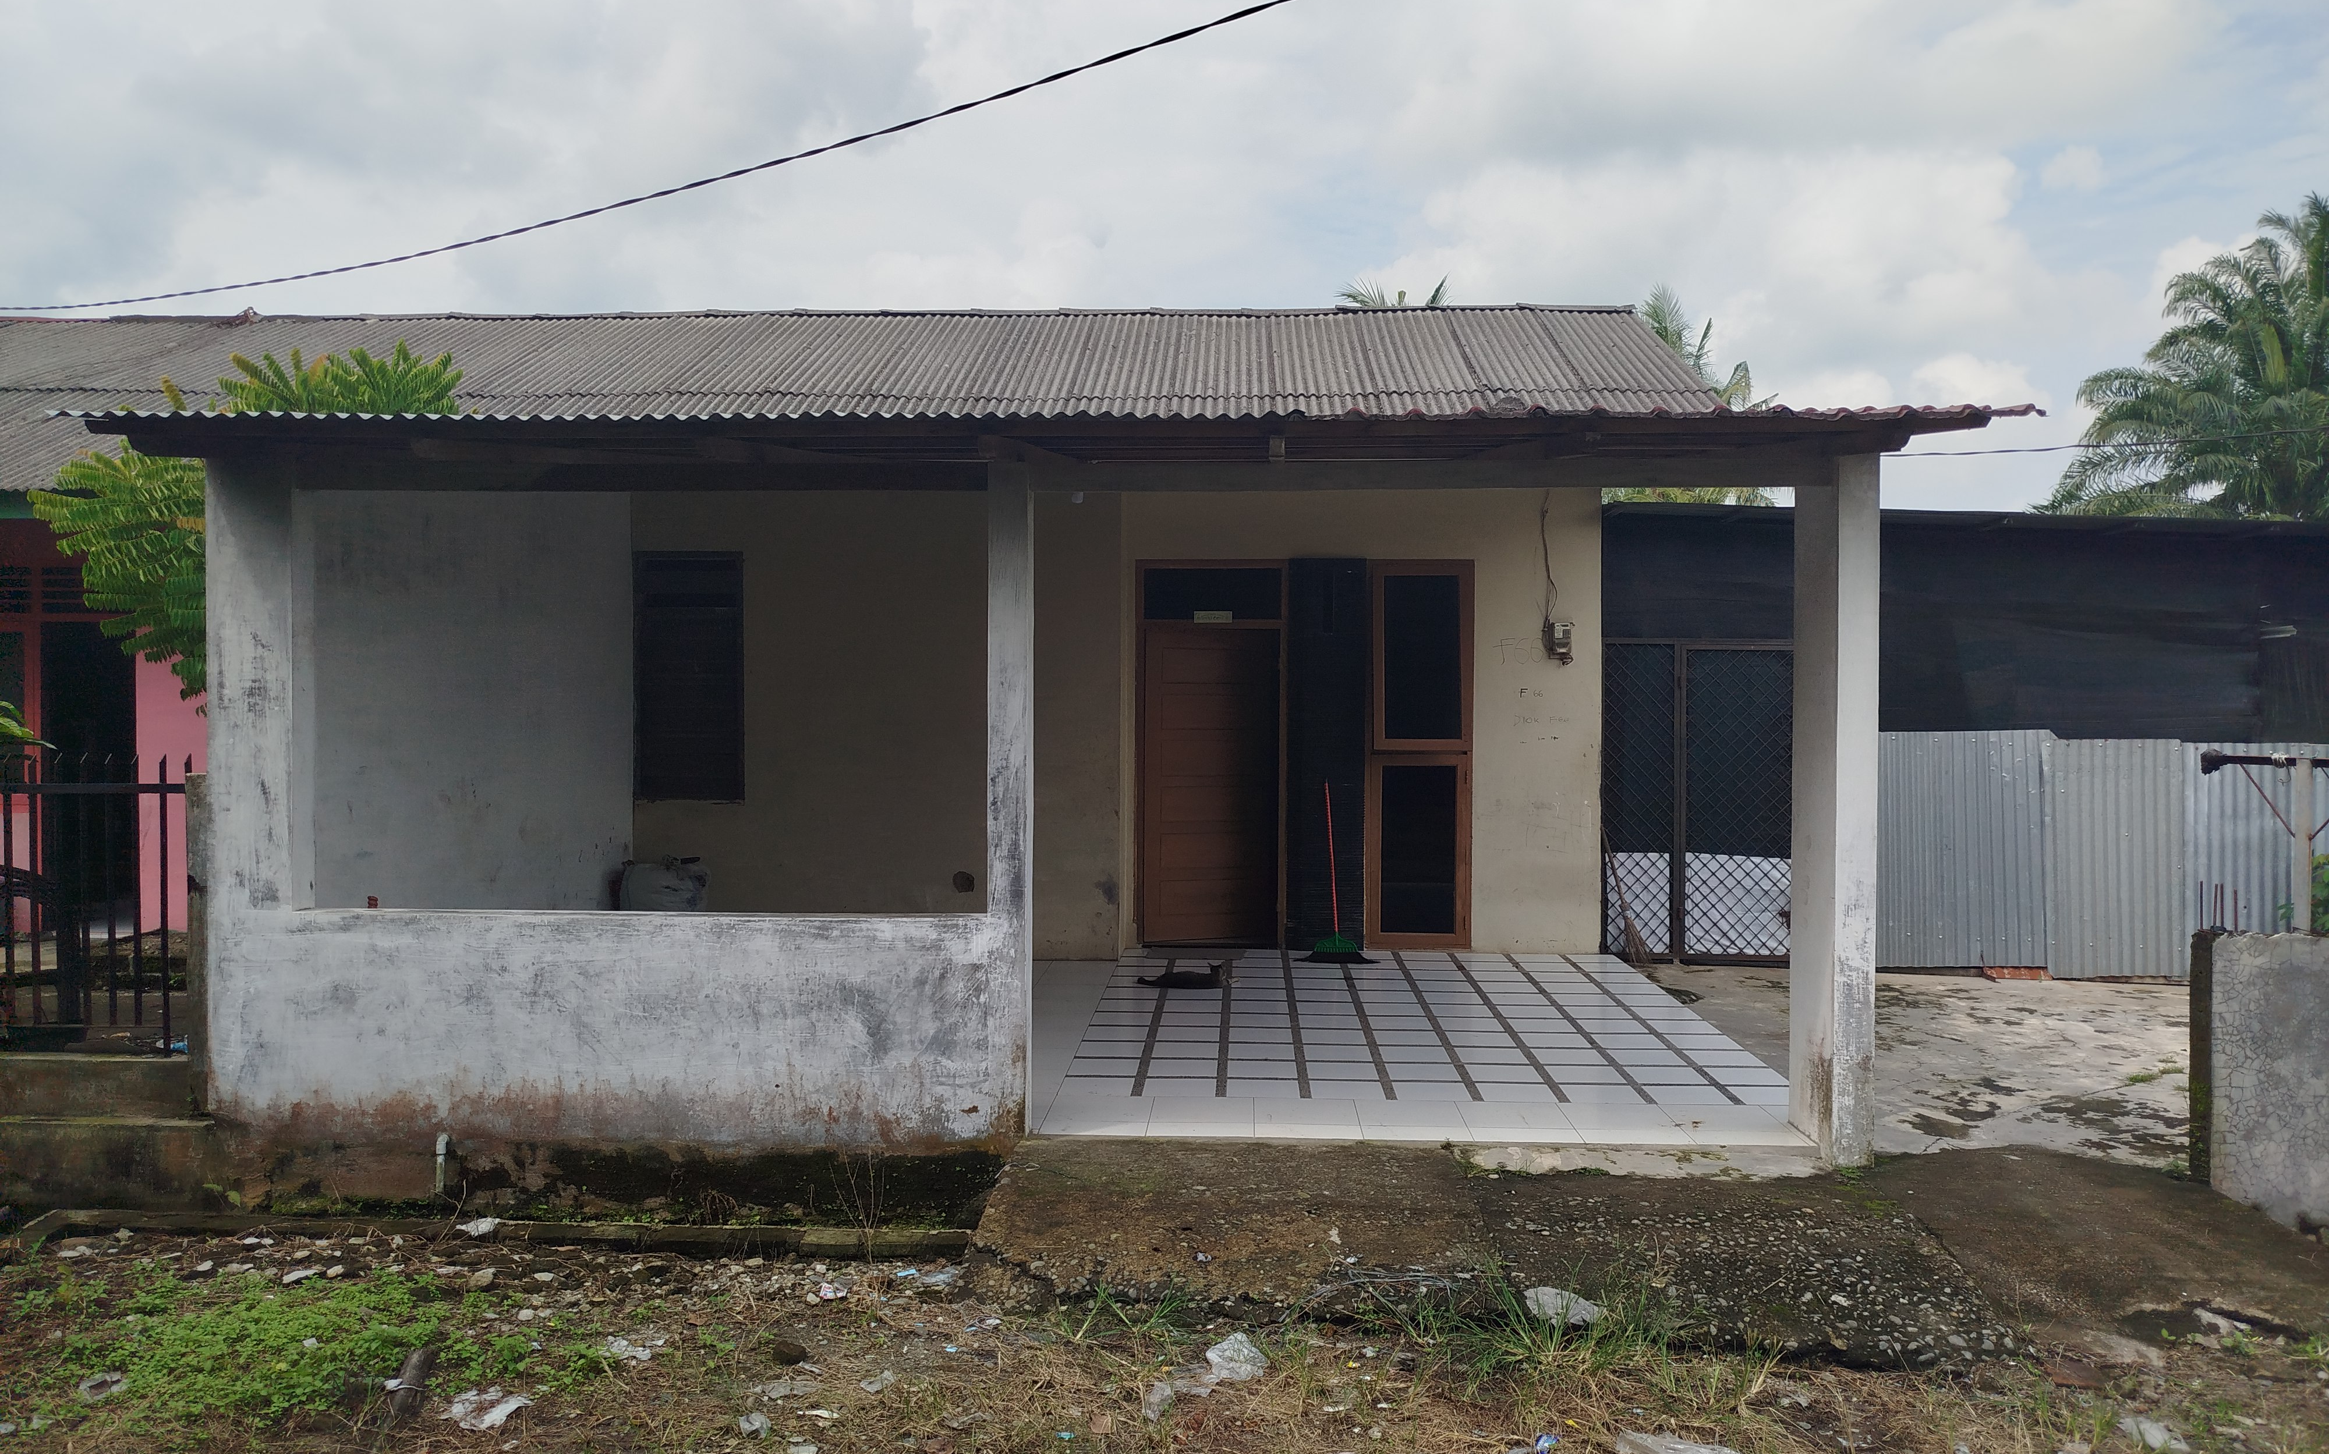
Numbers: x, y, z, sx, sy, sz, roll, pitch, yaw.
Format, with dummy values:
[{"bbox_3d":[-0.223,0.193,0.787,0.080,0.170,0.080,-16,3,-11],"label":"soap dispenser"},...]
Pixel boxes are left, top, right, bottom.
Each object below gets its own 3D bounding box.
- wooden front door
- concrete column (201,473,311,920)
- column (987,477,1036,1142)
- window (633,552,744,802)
[{"bbox_3d":[0.311,0.377,10.308,0.870,2.030,0.060,0,1,3],"label":"wooden front door"},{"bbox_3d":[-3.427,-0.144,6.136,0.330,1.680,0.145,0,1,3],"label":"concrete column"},{"bbox_3d":[-0.570,0.267,5.997,0.148,2.450,0.146,0,1,3],"label":"column"},{"bbox_3d":[-2.912,-0.312,9.937,0.690,1.530,0.090,0,1,3],"label":"window"}]

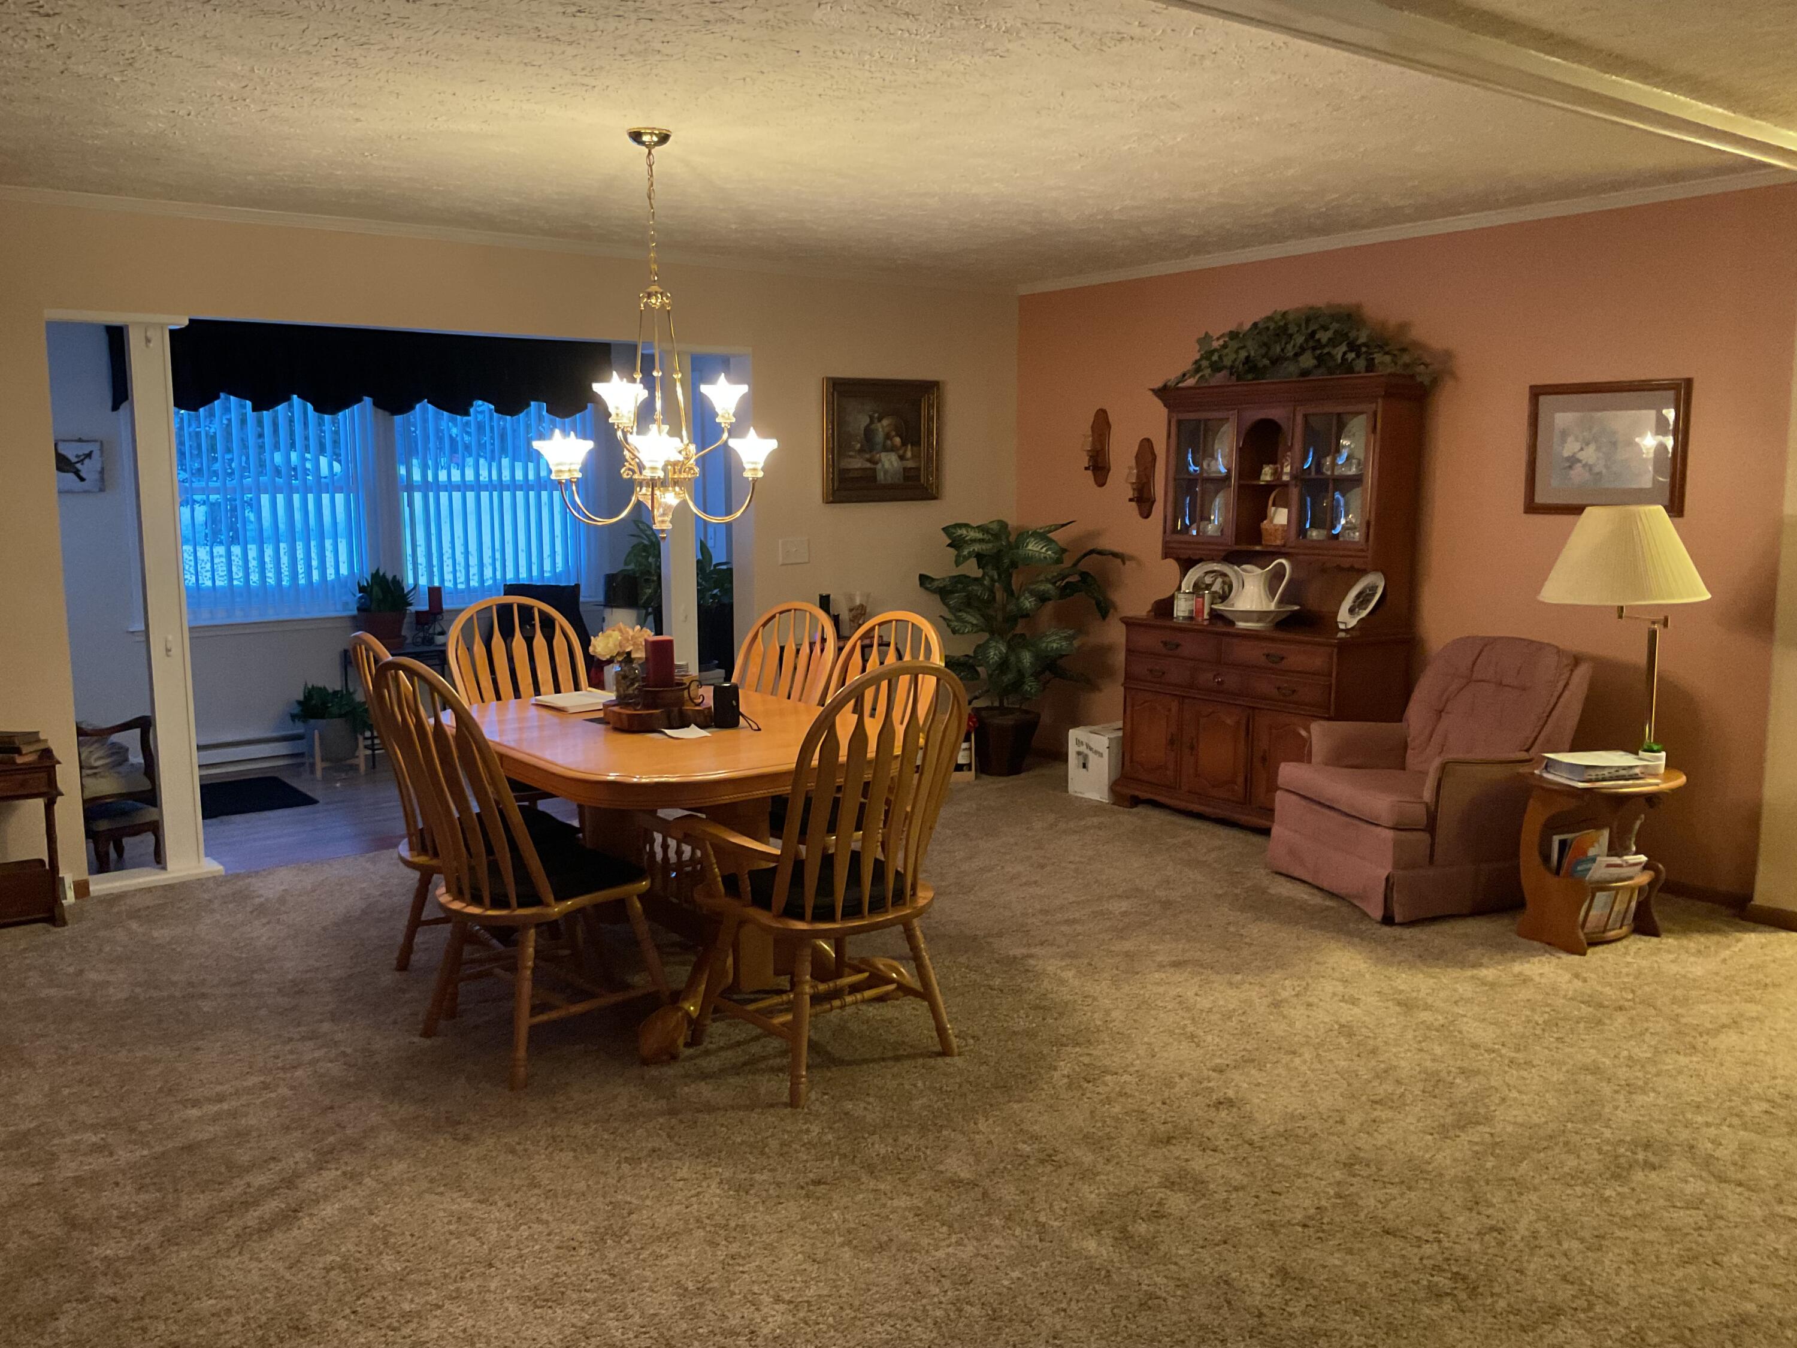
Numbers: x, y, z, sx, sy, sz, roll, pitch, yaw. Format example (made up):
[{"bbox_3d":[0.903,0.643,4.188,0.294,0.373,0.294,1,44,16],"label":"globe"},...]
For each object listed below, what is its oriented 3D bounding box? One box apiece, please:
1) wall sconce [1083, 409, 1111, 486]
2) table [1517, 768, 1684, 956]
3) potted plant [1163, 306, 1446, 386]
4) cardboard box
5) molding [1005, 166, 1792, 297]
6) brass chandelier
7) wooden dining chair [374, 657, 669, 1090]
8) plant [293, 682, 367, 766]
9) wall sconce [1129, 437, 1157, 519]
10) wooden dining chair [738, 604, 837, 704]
[{"bbox_3d":[0.940,-1.094,7.308,0.120,0.380,0.140,-6,9,-36],"label":"wall sconce"},{"bbox_3d":[2.223,0.579,4.791,0.585,0.530,0.440,-6,9,-36],"label":"table"},{"bbox_3d":[1.631,-1.328,6.180,0.290,0.310,1.280,-6,9,-36],"label":"potted plant"},{"bbox_3d":[1.015,0.407,6.993,0.350,0.300,0.267,-6,9,-36],"label":"cardboard box"},{"bbox_3d":[1.719,-1.771,6.226,0.046,0.050,3.720,-6,9,-36],"label":"molding"},{"bbox_3d":[-0.688,-0.957,4.256,0.680,1.120,0.680,0,7,0],"label":"brass chandelier"},{"bbox_3d":[-0.958,0.450,3.884,0.660,1.050,0.520,-7,10,-43],"label":"wooden dining chair"},{"bbox_3d":[-2.827,0.259,7.571,0.410,0.440,0.390,-6,9,-37],"label":"plant"},{"bbox_3d":[1.133,-0.918,7.082,0.130,0.385,0.140,-6,9,-37],"label":"wall sconce"},{"bbox_3d":[-0.559,0.307,4.959,0.640,1.050,0.530,-7,10,-40],"label":"wooden dining chair"}]

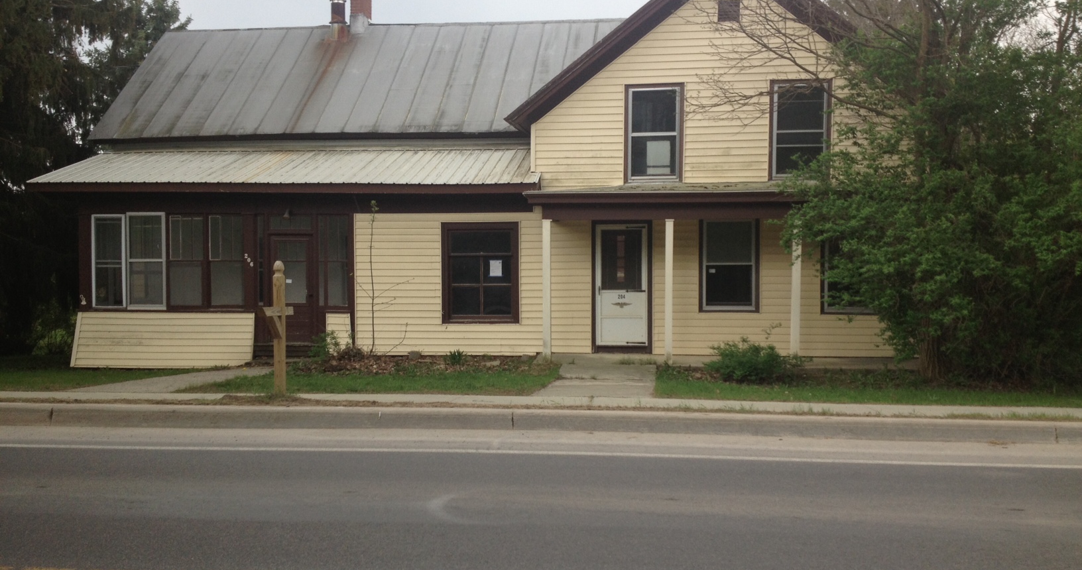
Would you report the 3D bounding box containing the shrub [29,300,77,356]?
[{"bbox_3d":[-9.923,0.883,22.200,0.920,1.080,0.900,0,2,7],"label":"shrub"}]

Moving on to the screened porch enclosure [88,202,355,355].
[{"bbox_3d":[-5.610,-0.194,20.031,5.047,2.724,1.930,0,2,7],"label":"screened porch enclosure"}]

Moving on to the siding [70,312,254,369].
[{"bbox_3d":[-6.633,0.970,19.172,3.249,0.984,0.320,0,2,7],"label":"siding"}]

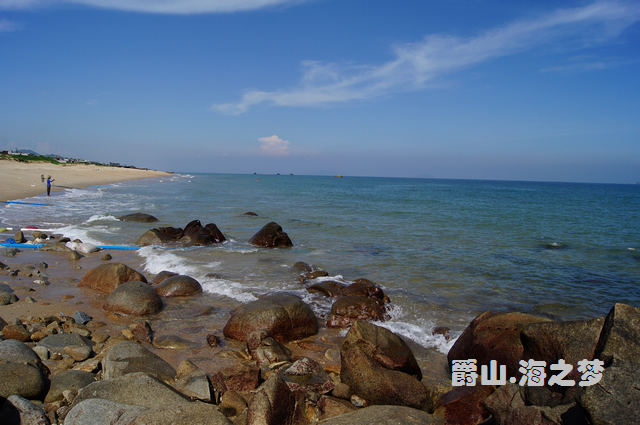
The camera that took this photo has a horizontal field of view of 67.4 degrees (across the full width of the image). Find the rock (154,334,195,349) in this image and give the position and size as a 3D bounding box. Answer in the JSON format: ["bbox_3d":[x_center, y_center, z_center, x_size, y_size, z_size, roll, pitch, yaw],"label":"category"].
[{"bbox_3d":[-1.807,1.613,6.030,0.566,0.100,0.317,0,5,-17],"label":"rock"}]

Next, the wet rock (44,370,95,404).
[{"bbox_3d":[-2.236,1.523,4.274,0.446,0.235,0.420,-1,5,-28],"label":"wet rock"}]

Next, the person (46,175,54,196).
[{"bbox_3d":[-21.229,-2.085,37.807,0.600,1.679,0.500,-2,6,-41],"label":"person"}]

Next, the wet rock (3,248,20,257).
[{"bbox_3d":[-7.428,0.957,11.524,0.344,0.176,0.275,-1,5,-33],"label":"wet rock"}]

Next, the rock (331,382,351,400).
[{"bbox_3d":[0.198,1.658,4.476,0.177,0.118,0.151,2,4,3],"label":"rock"}]

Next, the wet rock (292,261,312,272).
[{"bbox_3d":[-0.407,1.256,11.258,0.470,0.246,0.376,1,4,-2],"label":"wet rock"}]

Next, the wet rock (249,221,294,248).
[{"bbox_3d":[-1.493,0.664,14.782,1.365,0.730,1.092,1,4,-6],"label":"wet rock"}]

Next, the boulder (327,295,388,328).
[{"bbox_3d":[0.538,1.435,6.900,0.830,0.400,0.650,2,4,5],"label":"boulder"}]

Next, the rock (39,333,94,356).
[{"bbox_3d":[-2.805,1.461,5.300,0.530,0.200,0.450,-1,5,-28],"label":"rock"}]

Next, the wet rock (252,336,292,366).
[{"bbox_3d":[-0.532,1.576,5.521,0.436,0.263,0.349,1,4,-6],"label":"wet rock"}]

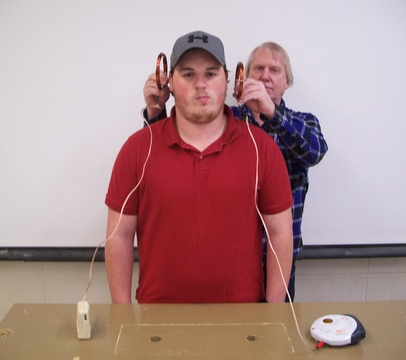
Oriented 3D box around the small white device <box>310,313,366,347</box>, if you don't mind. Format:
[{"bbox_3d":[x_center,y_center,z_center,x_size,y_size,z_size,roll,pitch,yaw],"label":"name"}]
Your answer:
[{"bbox_3d":[0.352,0.389,1.336,0.145,0.029,0.132,-2,12,-12],"label":"small white device"}]

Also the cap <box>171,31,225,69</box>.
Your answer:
[{"bbox_3d":[-0.014,-0.383,1.550,0.172,0.138,0.265,0,11,0],"label":"cap"}]

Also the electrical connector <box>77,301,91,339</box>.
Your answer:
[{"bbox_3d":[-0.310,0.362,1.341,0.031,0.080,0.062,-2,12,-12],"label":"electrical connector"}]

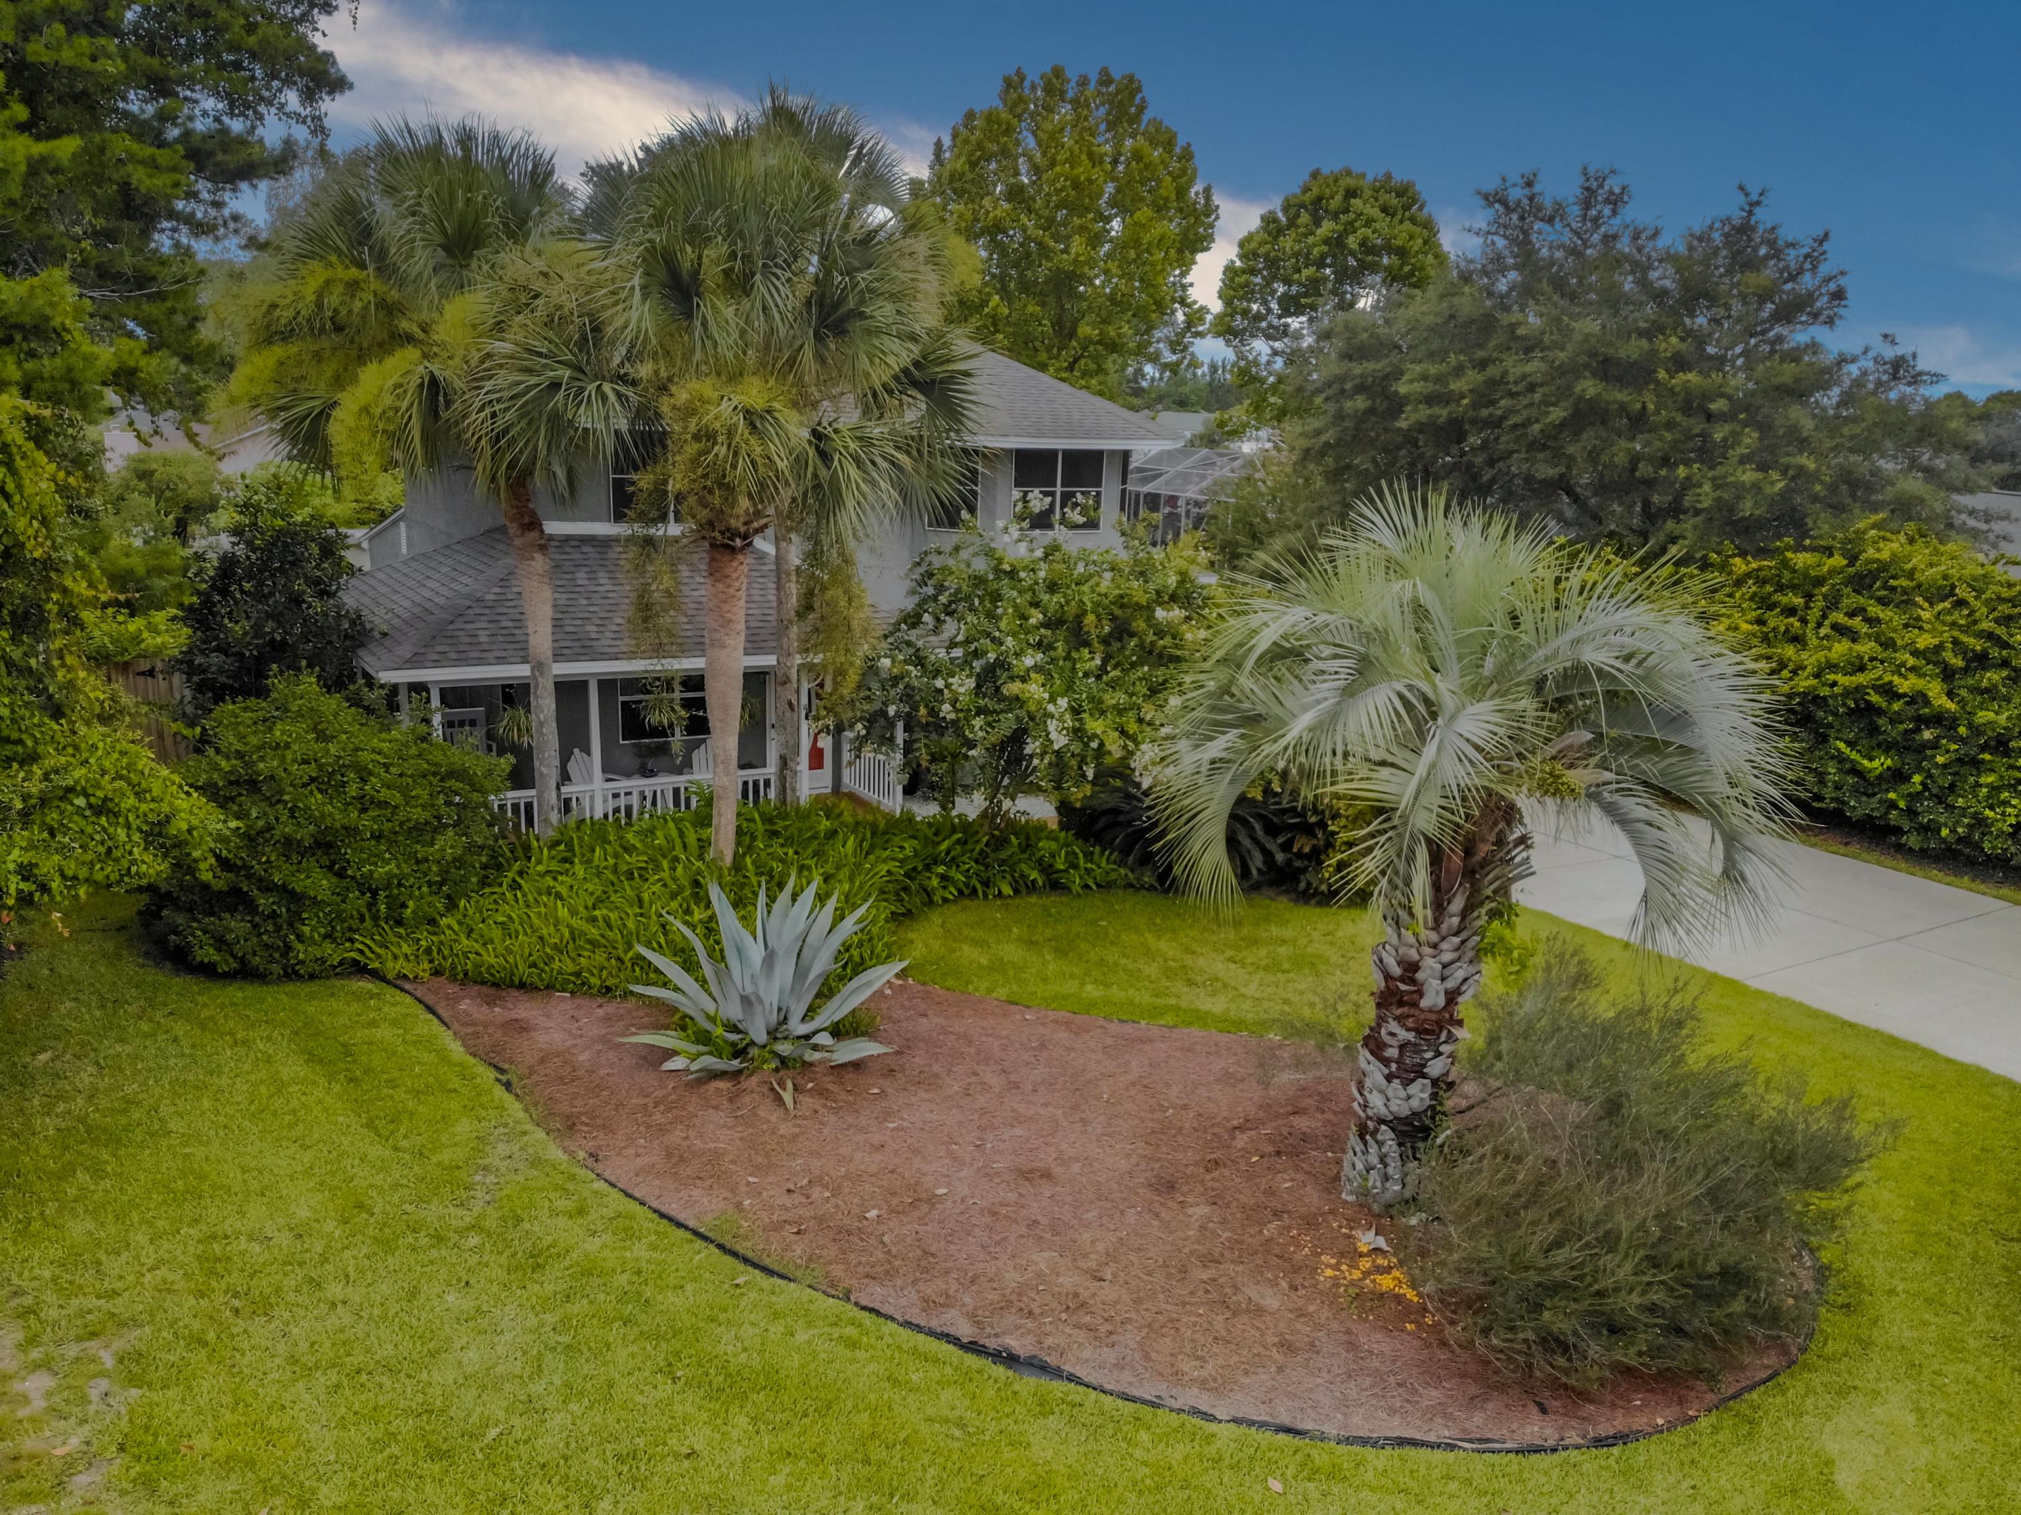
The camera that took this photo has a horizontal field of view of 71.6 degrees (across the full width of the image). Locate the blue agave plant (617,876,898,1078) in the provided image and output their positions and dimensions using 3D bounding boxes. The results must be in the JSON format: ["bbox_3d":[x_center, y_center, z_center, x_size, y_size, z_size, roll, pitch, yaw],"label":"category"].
[{"bbox_3d":[-2.343,1.999,13.362,2.580,1.480,2.440,2,14,0],"label":"blue agave plant"}]

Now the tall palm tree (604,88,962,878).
[{"bbox_3d":[-2.680,-2.864,16.789,4.340,9.260,4.290,2,14,0],"label":"tall palm tree"}]

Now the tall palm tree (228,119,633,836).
[{"bbox_3d":[-6.920,-2.987,17.097,4.920,9.070,4.680,2,14,0],"label":"tall palm tree"}]

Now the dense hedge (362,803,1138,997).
[{"bbox_3d":[-3.042,1.397,16.977,9.070,0.880,4.290,-7,16,-31],"label":"dense hedge"}]

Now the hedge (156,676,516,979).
[{"bbox_3d":[-7.386,0.586,15.367,3.700,2.920,3.120,2,14,0],"label":"hedge"}]

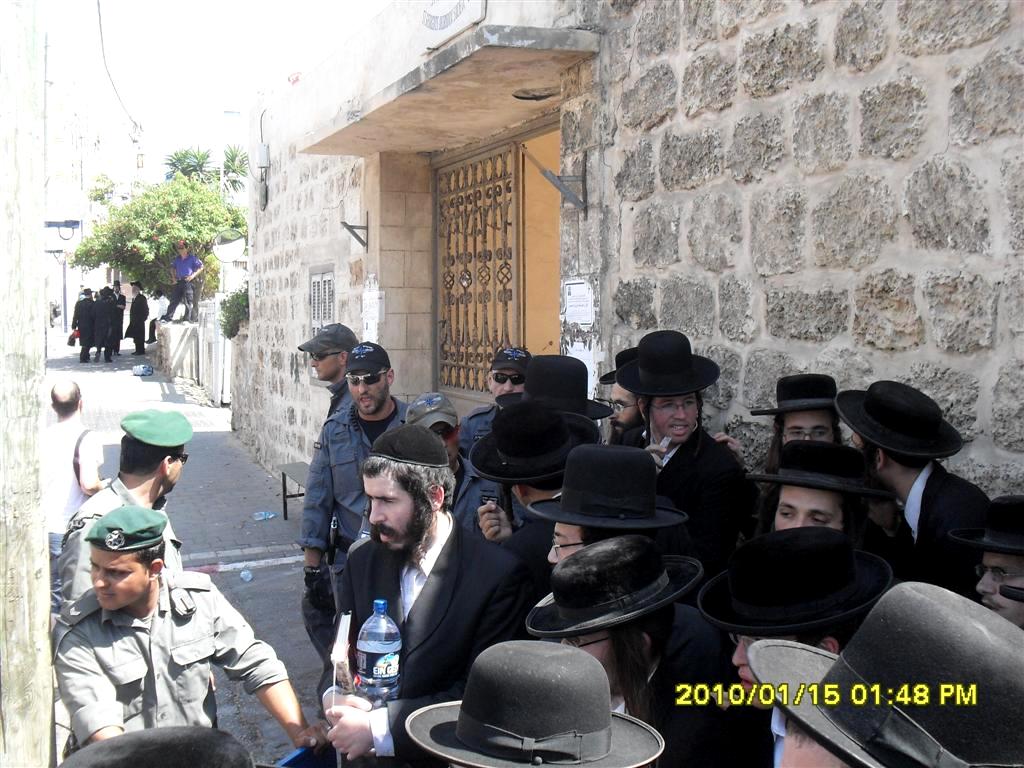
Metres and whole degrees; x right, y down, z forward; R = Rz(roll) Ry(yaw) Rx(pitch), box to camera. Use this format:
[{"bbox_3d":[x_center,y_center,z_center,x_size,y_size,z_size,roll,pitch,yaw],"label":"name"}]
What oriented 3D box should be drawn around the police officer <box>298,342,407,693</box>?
[{"bbox_3d":[-0.541,0.752,4.383,0.560,1.830,0.360,1,5,7],"label":"police officer"}]

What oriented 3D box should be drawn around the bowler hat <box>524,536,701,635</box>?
[{"bbox_3d":[0.182,0.362,2.162,0.350,0.122,0.320,-16,8,8],"label":"bowler hat"}]

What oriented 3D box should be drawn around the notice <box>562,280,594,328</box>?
[{"bbox_3d":[0.316,-0.377,5.300,0.010,0.215,0.300,-2,6,-21],"label":"notice"}]

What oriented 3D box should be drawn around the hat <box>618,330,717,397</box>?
[{"bbox_3d":[0.536,-0.075,3.900,0.350,0.140,0.365,-6,23,-6],"label":"hat"}]

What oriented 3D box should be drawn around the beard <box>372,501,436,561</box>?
[{"bbox_3d":[-0.231,0.325,2.460,0.110,0.140,0.130,-13,12,-34],"label":"beard"}]

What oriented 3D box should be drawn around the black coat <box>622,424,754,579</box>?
[{"bbox_3d":[0.619,0.599,3.972,0.520,0.920,0.320,3,6,27],"label":"black coat"}]

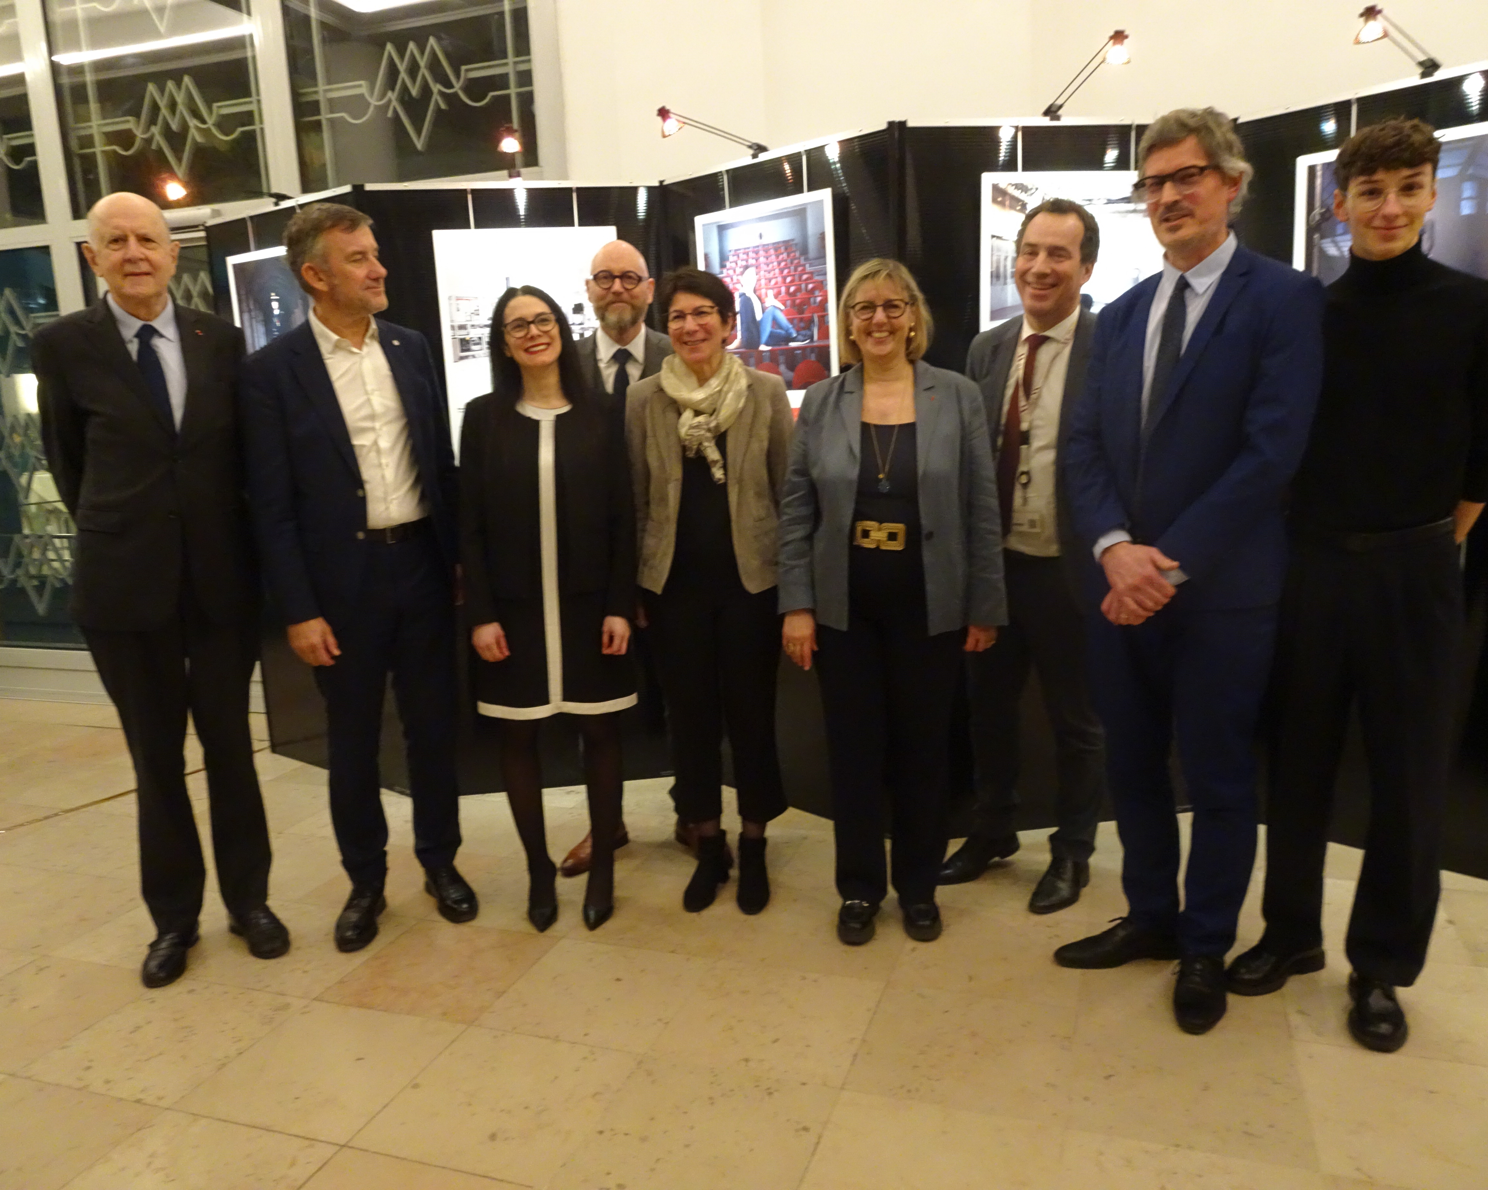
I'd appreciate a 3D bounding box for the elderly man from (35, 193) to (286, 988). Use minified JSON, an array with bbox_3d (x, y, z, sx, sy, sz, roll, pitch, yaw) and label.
[{"bbox_3d":[-1.332,-0.001,2.575,0.530,1.798,0.370,-7,10,-23],"label":"elderly man"}]

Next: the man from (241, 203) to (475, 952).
[{"bbox_3d":[-0.926,-0.041,2.729,0.540,1.788,0.360,-8,10,-29],"label":"man"}]

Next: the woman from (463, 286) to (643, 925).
[{"bbox_3d":[-0.481,0.038,2.756,0.460,1.582,0.320,-4,9,-9],"label":"woman"}]

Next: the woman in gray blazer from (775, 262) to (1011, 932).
[{"bbox_3d":[0.353,0.025,2.587,0.560,1.582,0.350,-1,9,9],"label":"woman in gray blazer"}]

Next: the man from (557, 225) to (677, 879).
[{"bbox_3d":[-0.301,-0.090,3.051,0.530,1.723,0.350,-3,9,-4],"label":"man"}]

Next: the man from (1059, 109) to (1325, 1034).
[{"bbox_3d":[0.866,-0.041,2.226,0.560,1.778,0.420,5,12,39],"label":"man"}]

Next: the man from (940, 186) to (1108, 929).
[{"bbox_3d":[0.730,-0.092,2.765,0.530,1.719,0.370,3,11,32],"label":"man"}]

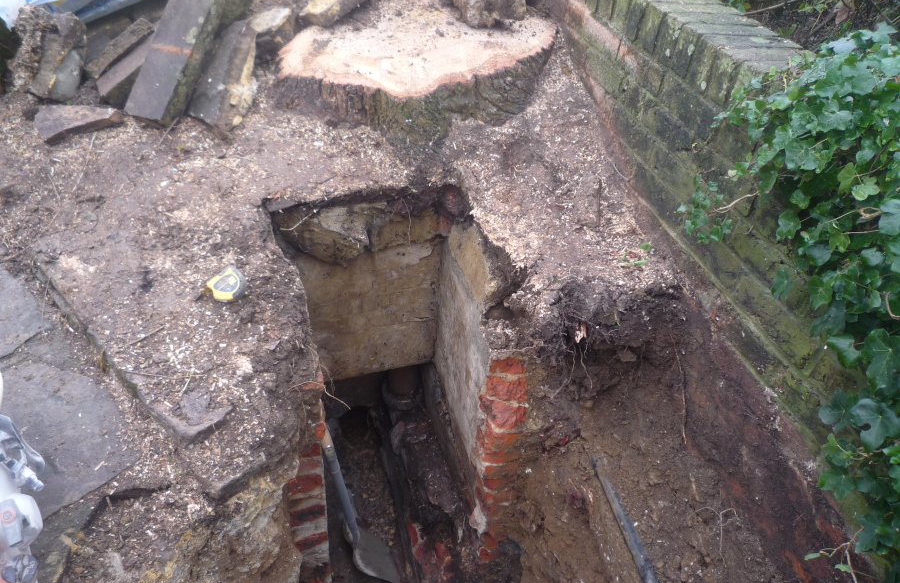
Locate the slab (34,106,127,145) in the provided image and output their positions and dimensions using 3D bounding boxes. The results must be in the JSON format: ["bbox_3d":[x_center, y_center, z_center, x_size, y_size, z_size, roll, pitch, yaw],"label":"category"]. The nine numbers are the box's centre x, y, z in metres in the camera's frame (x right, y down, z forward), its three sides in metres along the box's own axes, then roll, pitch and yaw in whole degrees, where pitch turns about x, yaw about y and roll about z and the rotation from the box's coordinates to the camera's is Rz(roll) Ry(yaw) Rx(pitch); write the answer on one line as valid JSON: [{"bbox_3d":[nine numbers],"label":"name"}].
[{"bbox_3d":[-0.917,-0.414,1.609,0.178,0.030,0.155,-3,44,-12],"label":"slab"}]

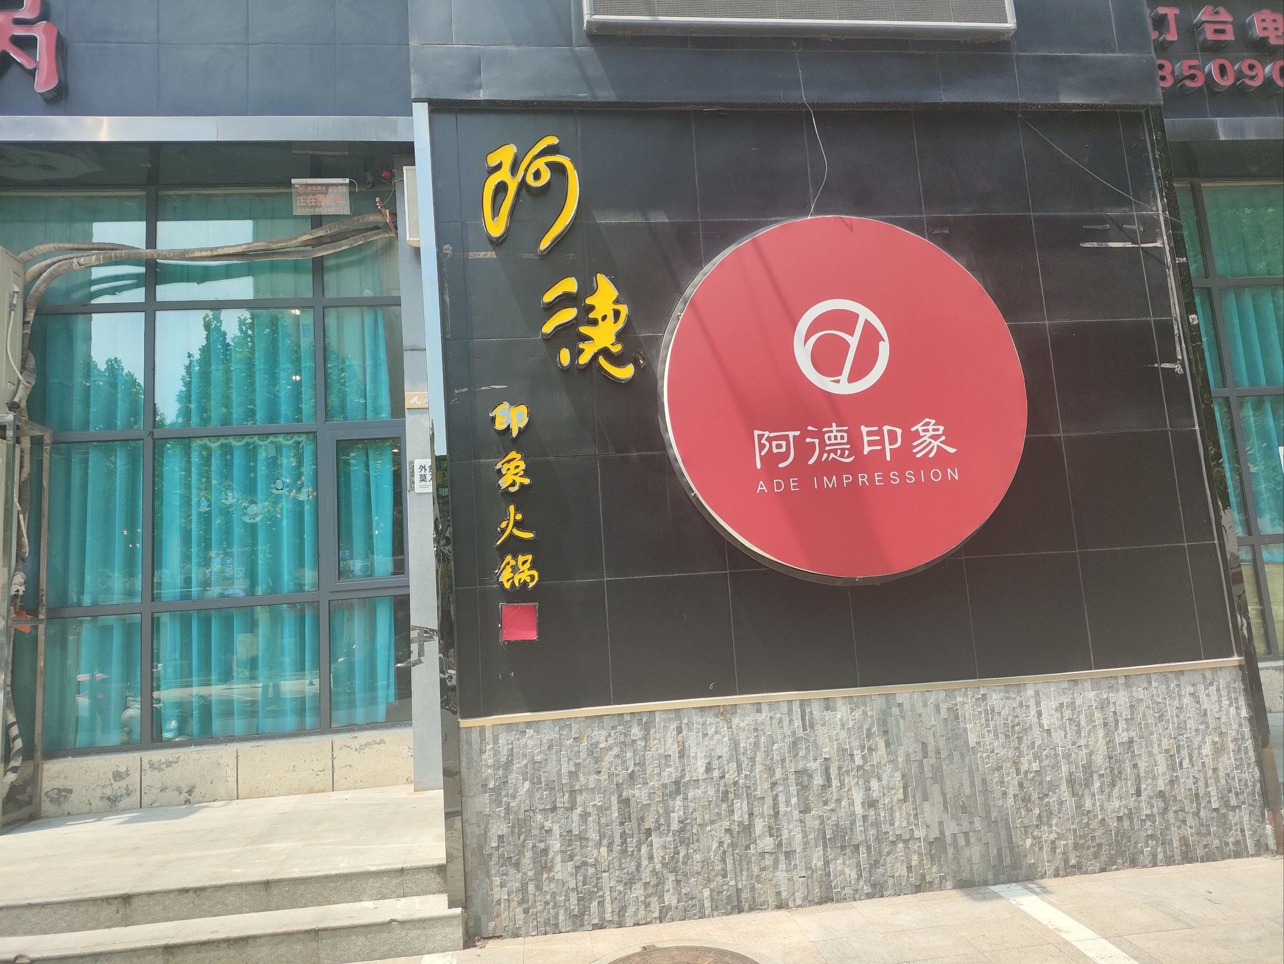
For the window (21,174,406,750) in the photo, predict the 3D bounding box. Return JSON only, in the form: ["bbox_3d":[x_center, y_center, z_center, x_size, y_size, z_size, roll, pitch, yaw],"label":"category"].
[{"bbox_3d":[-3.177,-0.267,7.032,2.715,4.295,0.120,-3,-9,-7],"label":"window"}]

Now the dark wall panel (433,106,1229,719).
[{"bbox_3d":[0.980,-0.494,4.748,3.920,3.033,0.120,-3,-9,-7],"label":"dark wall panel"}]

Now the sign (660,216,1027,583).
[{"bbox_3d":[1.015,-0.431,4.642,1.825,1.825,0.156,-3,-9,-7],"label":"sign"}]

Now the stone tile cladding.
[{"bbox_3d":[1.146,1.482,4.442,3.929,0.950,0.120,-3,-9,-7],"label":"stone tile cladding"}]

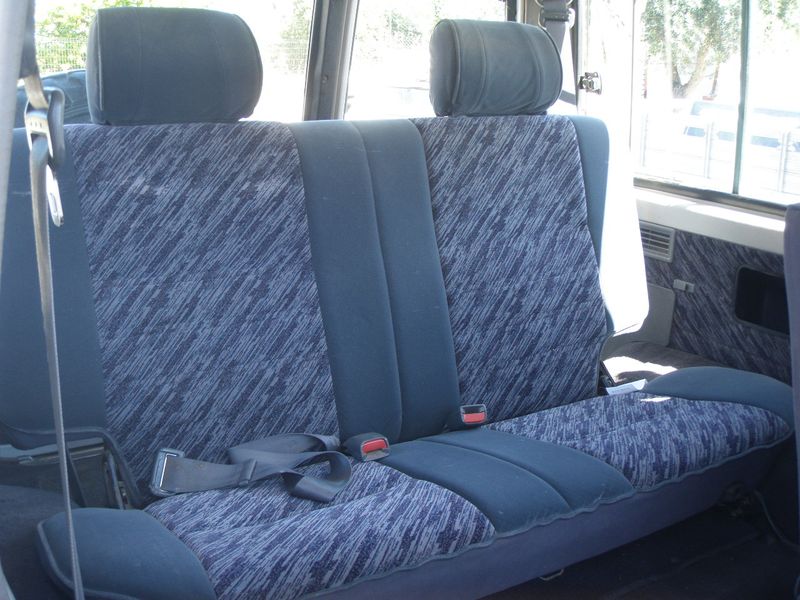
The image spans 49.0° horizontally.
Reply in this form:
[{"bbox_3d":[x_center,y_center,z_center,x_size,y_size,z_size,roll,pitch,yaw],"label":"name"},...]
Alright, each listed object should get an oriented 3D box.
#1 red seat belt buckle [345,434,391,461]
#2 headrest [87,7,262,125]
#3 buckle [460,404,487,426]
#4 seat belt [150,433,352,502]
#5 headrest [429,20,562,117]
[{"bbox_3d":[-0.054,0.221,1.346,0.044,0.031,0.075,-8,5,-28],"label":"red seat belt buckle"},{"bbox_3d":[-0.329,-0.343,1.293,0.232,0.160,0.117,-8,9,-28],"label":"headrest"},{"bbox_3d":[0.115,0.193,1.487,0.043,0.031,0.055,-4,0,-17],"label":"buckle"},{"bbox_3d":[-0.179,0.228,1.233,0.310,0.075,0.170,-8,8,-28],"label":"seat belt"},{"bbox_3d":[0.173,-0.410,1.561,0.232,0.160,0.117,-8,9,-28],"label":"headrest"}]

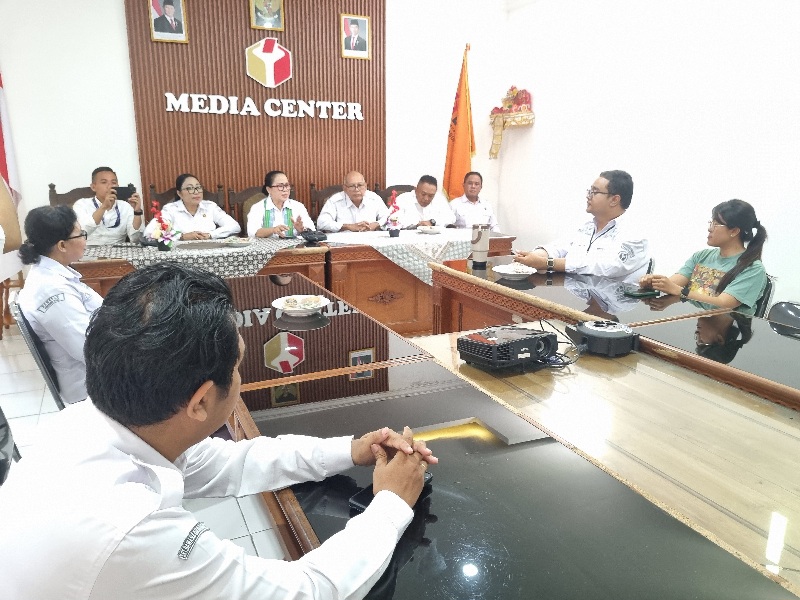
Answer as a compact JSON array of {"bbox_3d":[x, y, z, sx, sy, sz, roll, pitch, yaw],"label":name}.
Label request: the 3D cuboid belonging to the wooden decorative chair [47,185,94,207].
[{"bbox_3d":[-2.253,-0.268,4.497,0.580,1.130,0.580,-6,15,-26],"label":"wooden decorative chair"}]

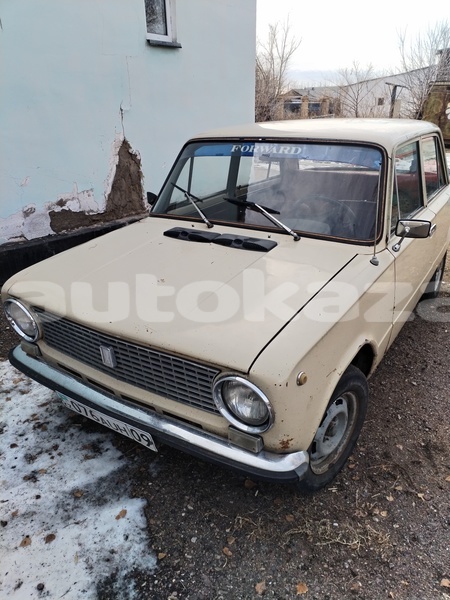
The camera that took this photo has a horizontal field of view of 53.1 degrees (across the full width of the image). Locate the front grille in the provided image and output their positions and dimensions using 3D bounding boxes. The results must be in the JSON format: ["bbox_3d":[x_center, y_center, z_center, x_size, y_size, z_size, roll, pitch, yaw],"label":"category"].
[{"bbox_3d":[-0.418,0.226,1.753,0.955,0.185,0.050,14,27,30],"label":"front grille"}]

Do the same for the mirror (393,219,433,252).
[{"bbox_3d":[0.862,-0.297,2.077,0.160,0.130,0.090,8,24,20],"label":"mirror"}]

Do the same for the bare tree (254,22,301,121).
[{"bbox_3d":[1.877,-7.929,17.183,2.300,4.575,2.300,2,22,5],"label":"bare tree"}]

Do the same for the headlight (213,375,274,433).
[{"bbox_3d":[0.067,0.327,1.433,0.213,0.213,0.090,14,30,30],"label":"headlight"}]

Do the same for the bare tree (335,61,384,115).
[{"bbox_3d":[5.583,-7.895,18.642,2.100,3.357,2.100,6,23,14],"label":"bare tree"}]

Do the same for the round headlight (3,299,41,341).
[{"bbox_3d":[-0.901,0.089,2.041,0.212,0.212,0.080,14,27,30],"label":"round headlight"}]

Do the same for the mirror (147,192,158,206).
[{"bbox_3d":[-0.445,-0.635,2.869,0.150,0.110,0.080,20,30,40],"label":"mirror"}]

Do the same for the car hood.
[{"bbox_3d":[-0.161,-0.118,2.044,1.240,0.195,1.030,14,27,30],"label":"car hood"}]

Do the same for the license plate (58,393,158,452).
[{"bbox_3d":[-0.475,0.470,1.773,0.520,0.112,0.012,13,44,31],"label":"license plate"}]

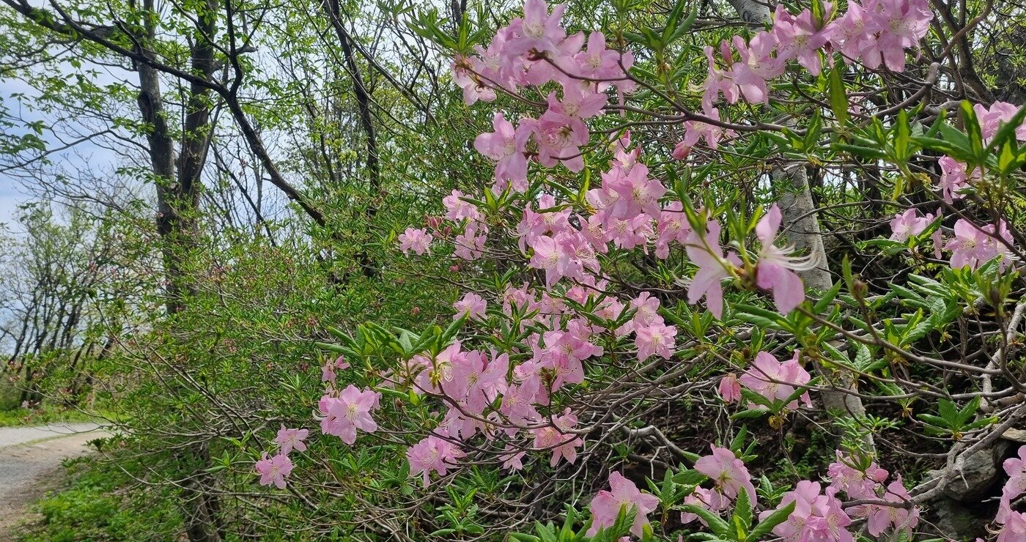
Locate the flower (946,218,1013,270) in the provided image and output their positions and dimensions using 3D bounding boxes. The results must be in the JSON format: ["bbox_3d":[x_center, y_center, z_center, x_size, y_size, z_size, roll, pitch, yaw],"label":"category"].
[{"bbox_3d":[0.618,-0.033,1.020,0.088,0.073,0.055,-4,-1,36],"label":"flower"}]

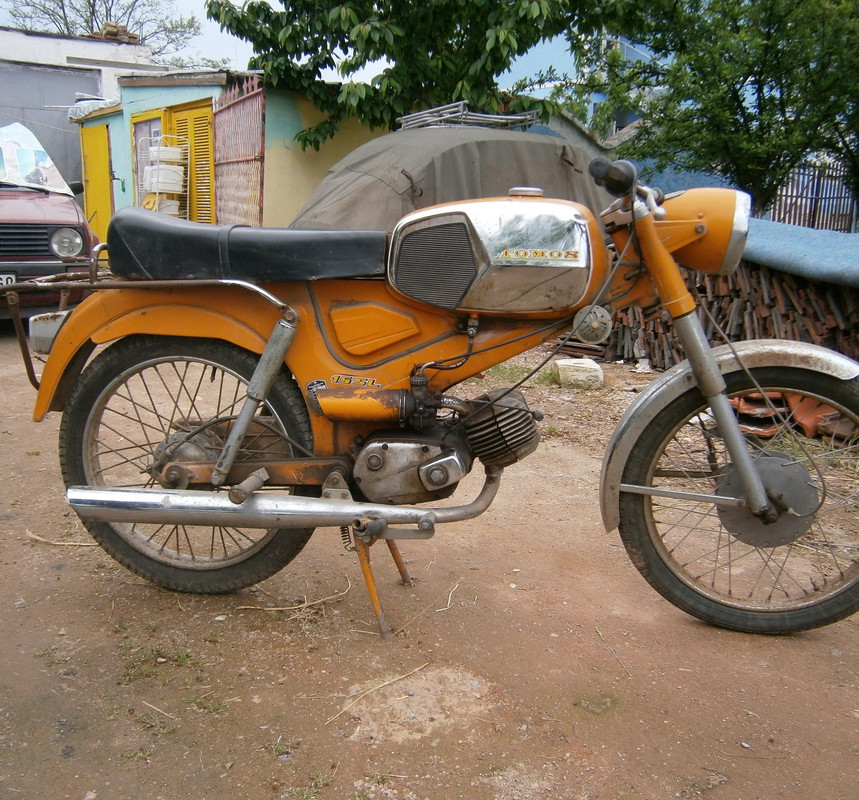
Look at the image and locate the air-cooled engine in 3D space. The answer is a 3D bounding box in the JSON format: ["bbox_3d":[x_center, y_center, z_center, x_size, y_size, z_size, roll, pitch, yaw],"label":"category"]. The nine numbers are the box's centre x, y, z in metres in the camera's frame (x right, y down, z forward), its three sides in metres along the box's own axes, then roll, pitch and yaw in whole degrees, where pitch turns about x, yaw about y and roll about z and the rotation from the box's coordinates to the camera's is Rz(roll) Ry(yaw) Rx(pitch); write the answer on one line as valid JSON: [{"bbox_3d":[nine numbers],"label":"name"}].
[{"bbox_3d":[0.043,0.082,1.645,0.366,0.230,0.216,3,13,5],"label":"air-cooled engine"}]

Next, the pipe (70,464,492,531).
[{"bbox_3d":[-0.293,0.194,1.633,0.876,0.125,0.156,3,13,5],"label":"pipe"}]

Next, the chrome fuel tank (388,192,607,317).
[{"bbox_3d":[0.131,-0.286,1.556,0.409,0.229,0.238,3,13,5],"label":"chrome fuel tank"}]

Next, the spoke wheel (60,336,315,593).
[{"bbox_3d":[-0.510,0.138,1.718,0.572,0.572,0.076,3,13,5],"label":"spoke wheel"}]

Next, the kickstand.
[{"bbox_3d":[-0.097,0.345,1.718,0.114,0.201,0.264,3,13,5],"label":"kickstand"}]

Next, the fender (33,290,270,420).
[{"bbox_3d":[-0.557,-0.099,1.669,0.503,0.263,0.125,3,13,5],"label":"fender"}]

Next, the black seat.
[{"bbox_3d":[-0.355,-0.314,1.600,0.564,0.140,0.242,3,13,5],"label":"black seat"}]

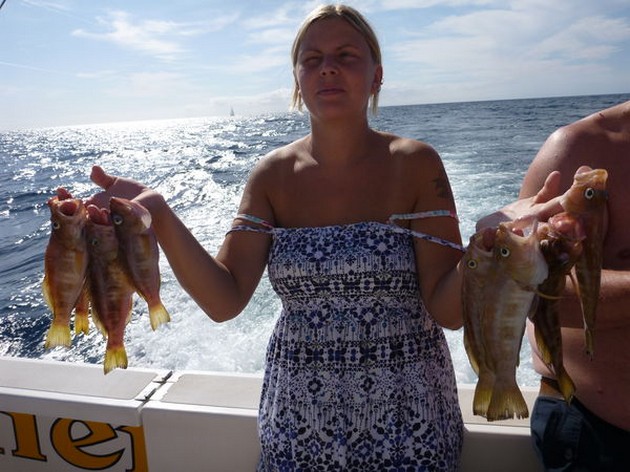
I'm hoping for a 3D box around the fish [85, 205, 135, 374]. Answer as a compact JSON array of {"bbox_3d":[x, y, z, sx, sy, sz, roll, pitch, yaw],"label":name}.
[{"bbox_3d":[-0.389,0.105,0.960,0.084,0.319,0.052,-5,12,-13],"label":"fish"}]

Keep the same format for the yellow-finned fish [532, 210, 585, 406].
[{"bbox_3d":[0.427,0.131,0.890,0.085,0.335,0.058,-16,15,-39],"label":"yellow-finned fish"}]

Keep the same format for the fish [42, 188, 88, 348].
[{"bbox_3d":[-0.475,0.067,0.970,0.082,0.302,0.050,5,12,-18],"label":"fish"}]

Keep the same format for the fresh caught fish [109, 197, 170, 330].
[{"bbox_3d":[-0.324,0.054,0.950,0.076,0.247,0.048,-10,12,-9],"label":"fresh caught fish"}]

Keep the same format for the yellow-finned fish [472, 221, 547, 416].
[{"bbox_3d":[0.319,0.138,0.830,0.092,0.315,0.055,4,15,26],"label":"yellow-finned fish"}]

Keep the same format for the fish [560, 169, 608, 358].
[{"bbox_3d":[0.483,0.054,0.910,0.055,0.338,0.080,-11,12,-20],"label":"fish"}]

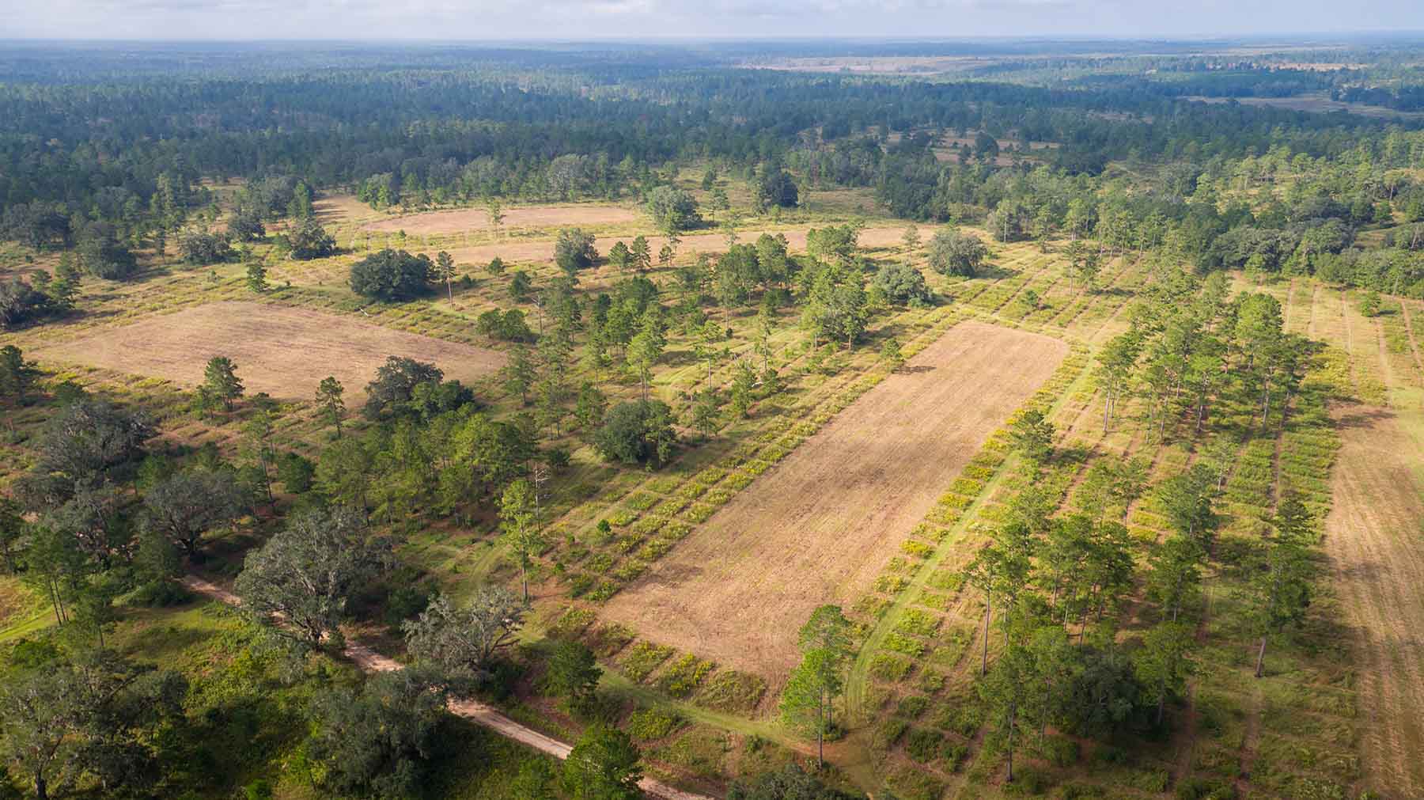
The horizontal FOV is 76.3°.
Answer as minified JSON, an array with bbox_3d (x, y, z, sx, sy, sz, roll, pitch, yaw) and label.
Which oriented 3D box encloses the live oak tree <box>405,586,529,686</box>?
[{"bbox_3d":[-37.310,36.250,137.140,18.000,13.100,17.100,-7,23,-17],"label":"live oak tree"}]

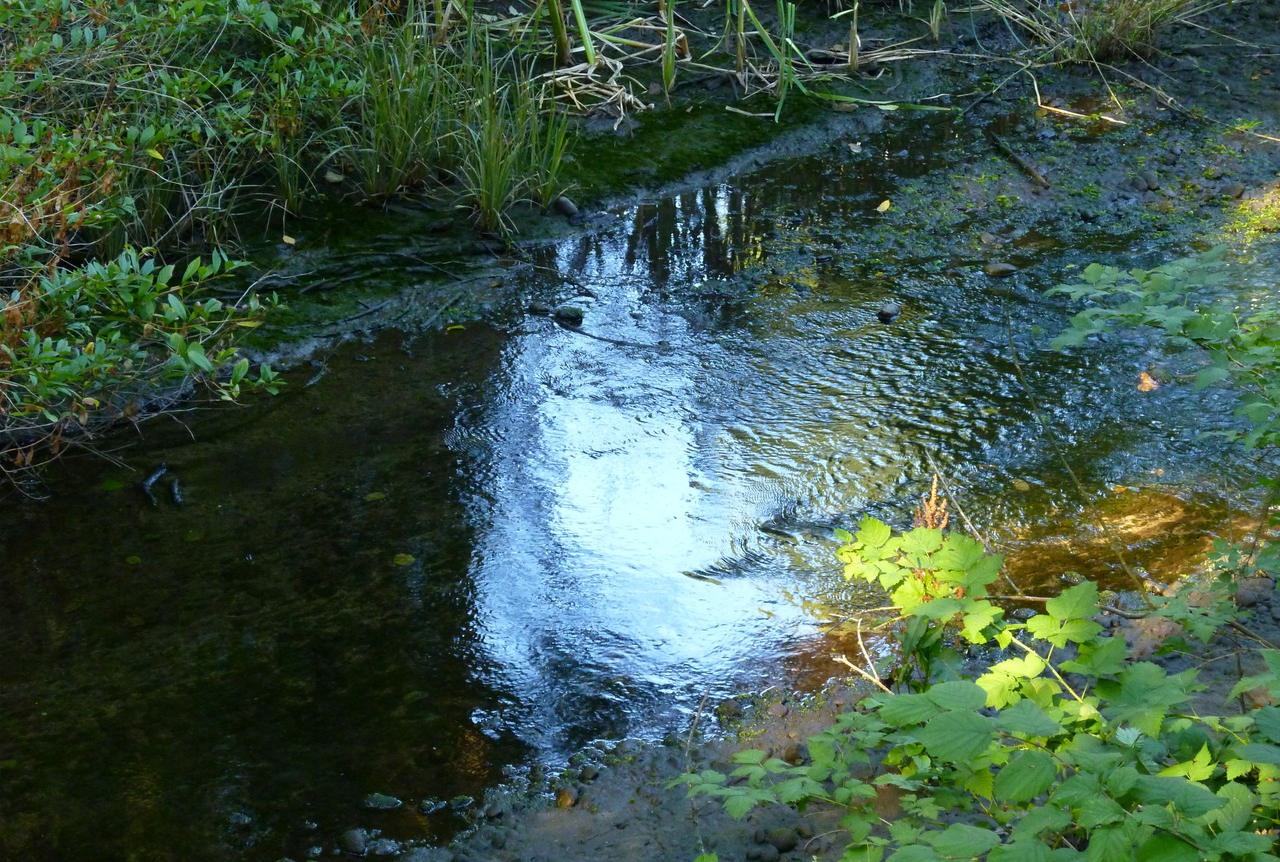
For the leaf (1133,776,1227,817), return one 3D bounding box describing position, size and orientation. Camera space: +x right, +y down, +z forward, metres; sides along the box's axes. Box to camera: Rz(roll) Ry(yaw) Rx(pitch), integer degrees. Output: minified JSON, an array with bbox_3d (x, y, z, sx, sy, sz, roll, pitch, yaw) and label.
[{"bbox_3d":[0.617,0.419,4.450,0.112,0.022,0.070,12,37,19],"label":"leaf"}]

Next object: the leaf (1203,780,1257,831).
[{"bbox_3d":[0.700,0.445,4.600,0.060,0.016,0.072,0,55,6],"label":"leaf"}]

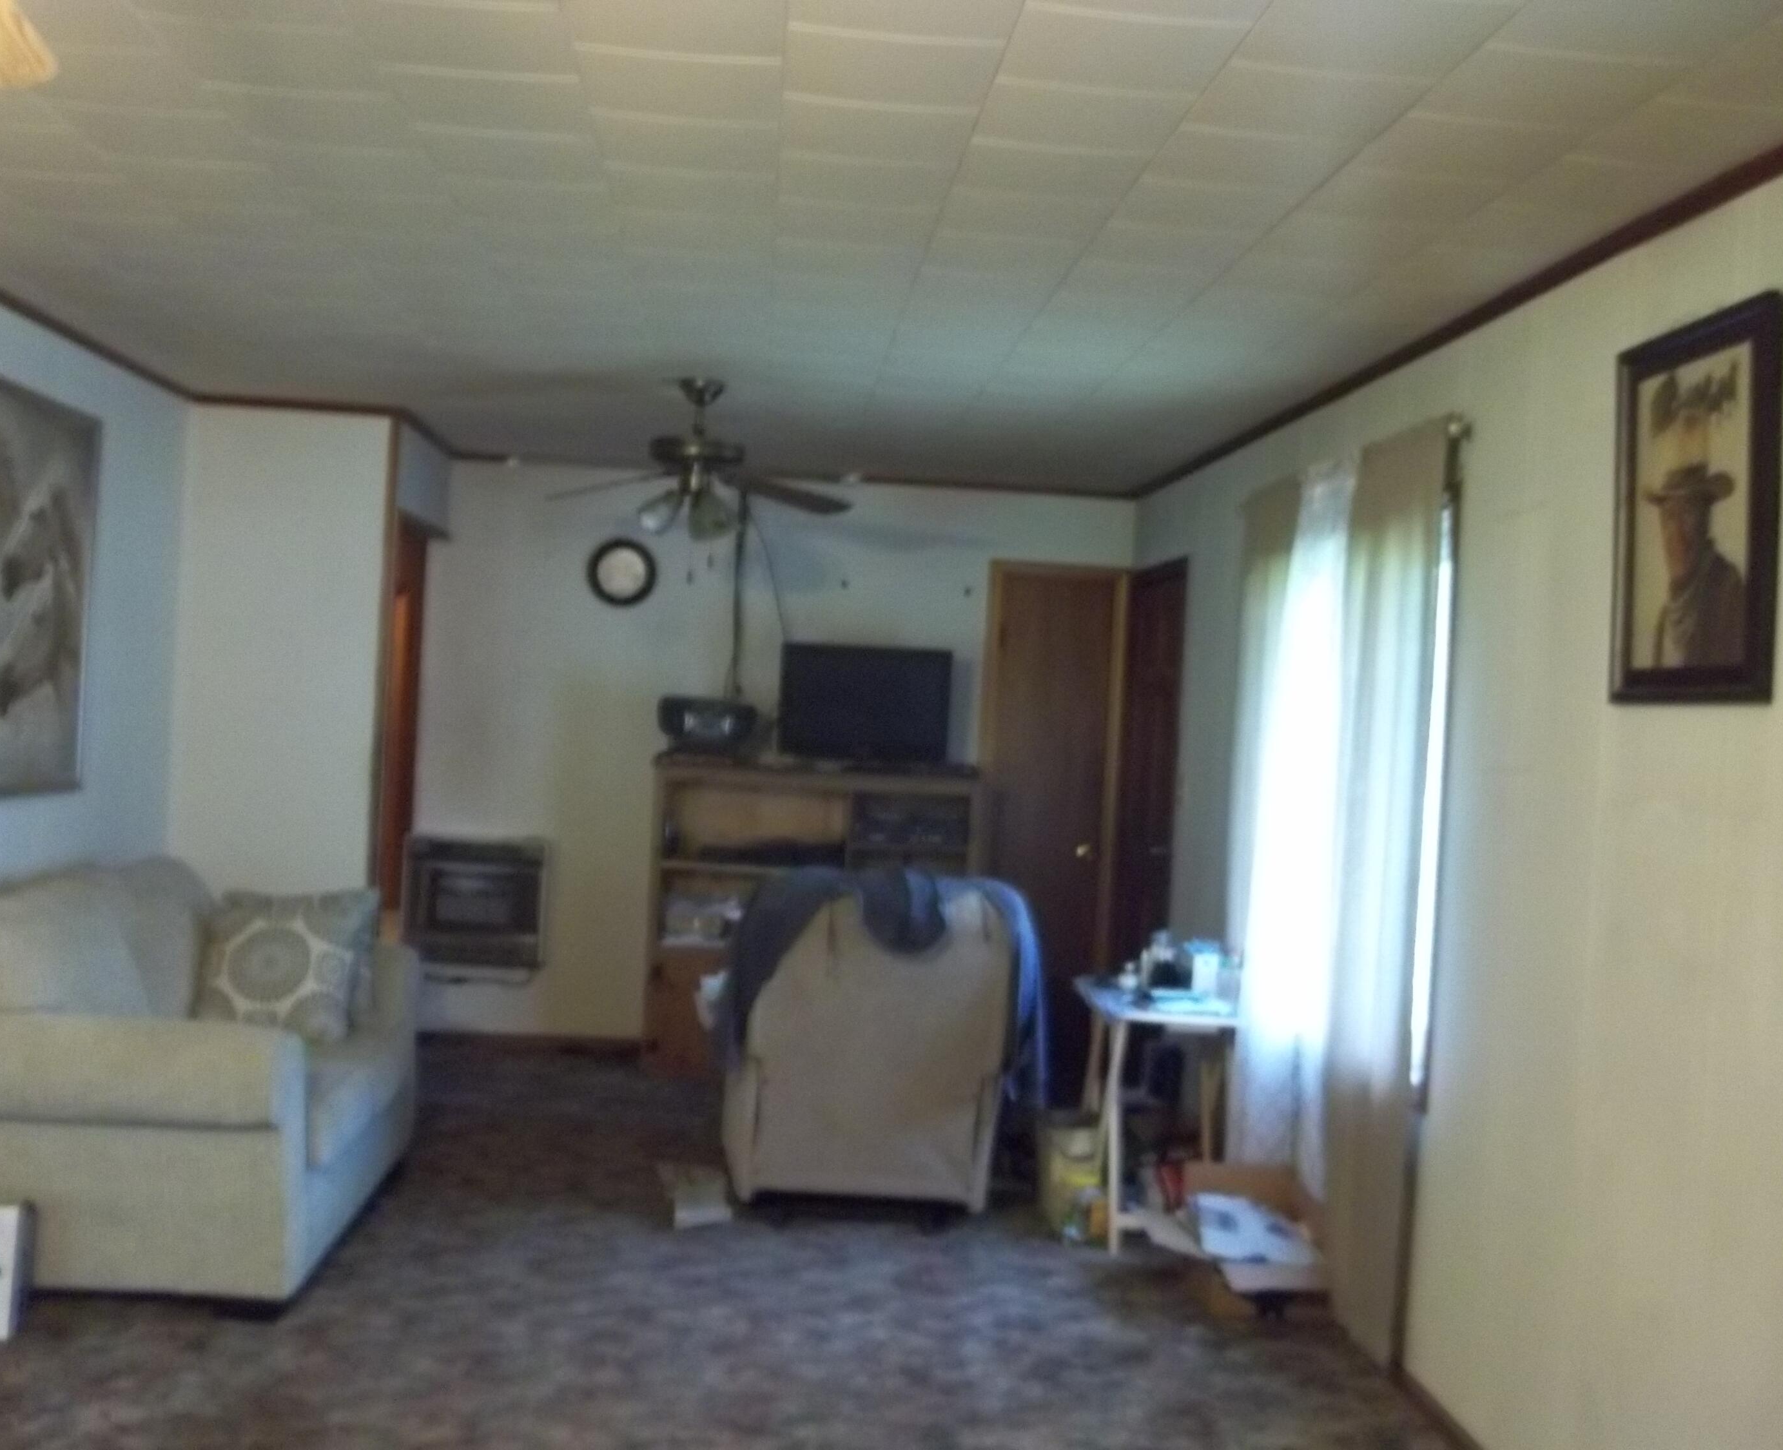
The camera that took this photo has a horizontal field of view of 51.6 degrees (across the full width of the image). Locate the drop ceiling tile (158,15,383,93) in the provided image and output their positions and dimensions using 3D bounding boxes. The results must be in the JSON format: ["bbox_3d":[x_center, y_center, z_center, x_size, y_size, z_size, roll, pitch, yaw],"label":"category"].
[{"bbox_3d":[-0.953,-1.034,2.836,0.307,0.020,0.303,3,1,-4],"label":"drop ceiling tile"}]

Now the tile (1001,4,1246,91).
[{"bbox_3d":[0.313,-0.939,2.565,0.305,0.020,0.305,3,1,-4],"label":"tile"}]

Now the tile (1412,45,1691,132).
[{"bbox_3d":[0.949,-0.935,2.685,0.307,0.020,0.303,3,1,-4],"label":"tile"}]

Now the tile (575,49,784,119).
[{"bbox_3d":[-0.320,-0.985,2.824,0.305,0.020,0.305,3,1,-4],"label":"tile"}]

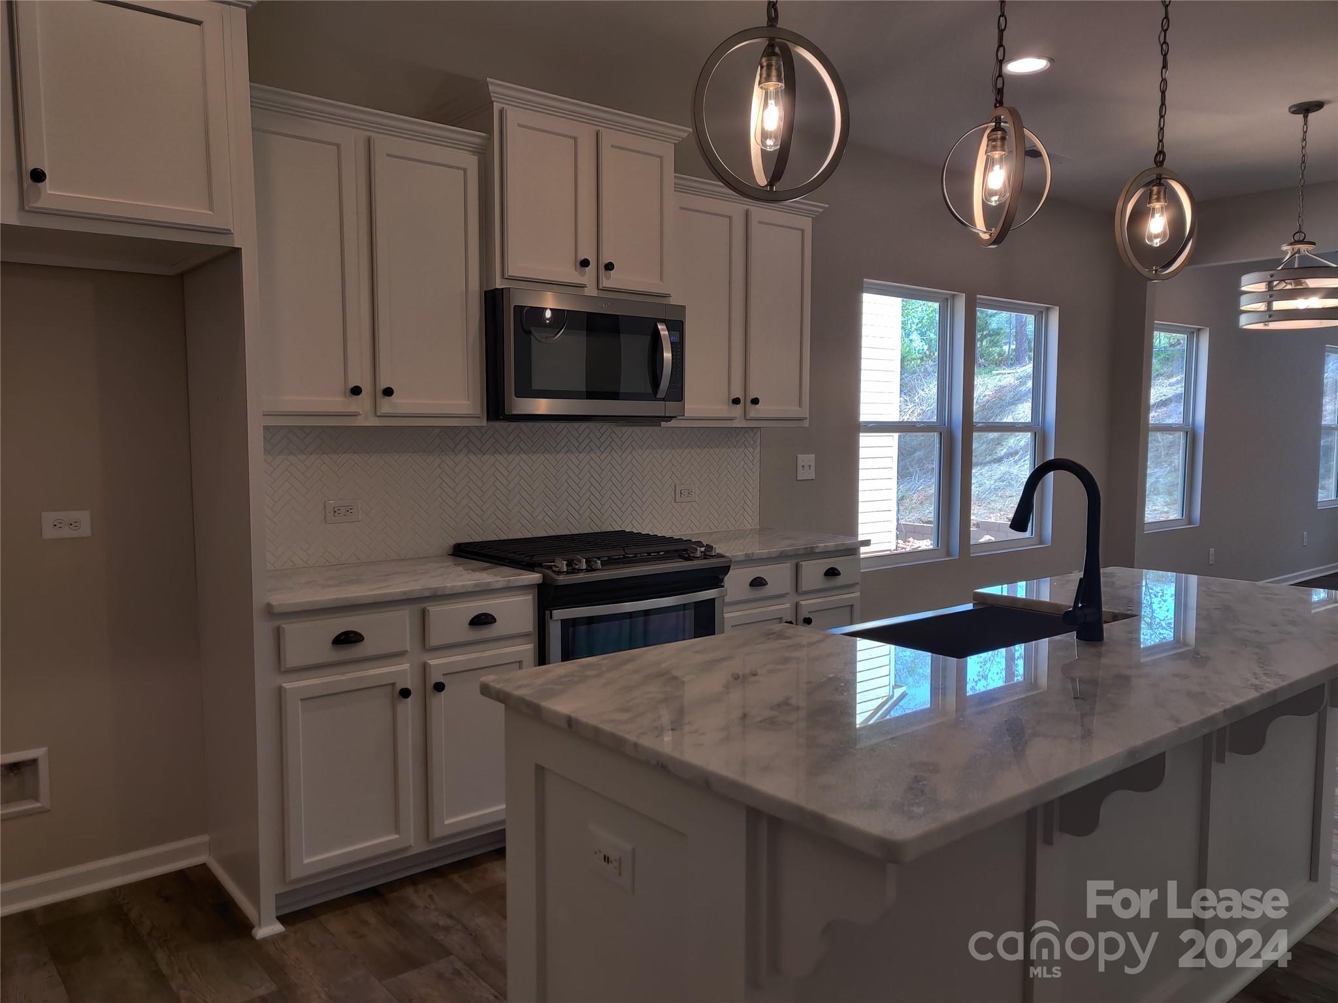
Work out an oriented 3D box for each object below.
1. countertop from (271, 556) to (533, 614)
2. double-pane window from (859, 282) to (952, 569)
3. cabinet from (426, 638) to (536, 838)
[{"bbox_3d":[-0.926,0.241,3.257,0.842,0.030,0.653,-4,6,-39],"label":"countertop"},{"bbox_3d":[1.215,-0.387,5.518,0.837,1.446,0.081,-4,6,-39],"label":"double-pane window"},{"bbox_3d":[-0.753,0.713,3.433,0.375,0.557,0.605,-4,6,-39],"label":"cabinet"}]

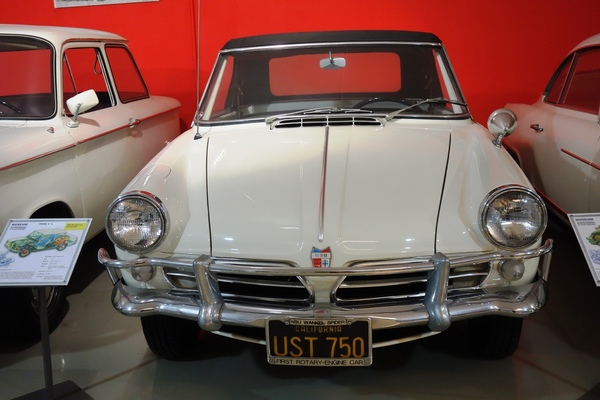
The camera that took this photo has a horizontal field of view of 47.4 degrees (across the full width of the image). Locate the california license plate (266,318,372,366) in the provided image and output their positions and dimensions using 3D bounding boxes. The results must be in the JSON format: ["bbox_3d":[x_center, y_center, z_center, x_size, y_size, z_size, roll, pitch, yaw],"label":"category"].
[{"bbox_3d":[0.058,0.427,2.054,0.314,0.158,0.025,-1,12,5],"label":"california license plate"}]

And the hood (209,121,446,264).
[{"bbox_3d":[0.098,-0.072,2.566,1.090,0.340,1.100,-1,12,5],"label":"hood"}]

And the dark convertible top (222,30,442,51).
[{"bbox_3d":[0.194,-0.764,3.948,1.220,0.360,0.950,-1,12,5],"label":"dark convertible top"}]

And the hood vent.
[{"bbox_3d":[0.126,-0.357,3.117,0.520,0.060,0.130,-1,12,5],"label":"hood vent"}]

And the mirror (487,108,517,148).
[{"bbox_3d":[0.835,-0.303,2.850,0.125,0.165,0.090,-2,12,-1],"label":"mirror"}]

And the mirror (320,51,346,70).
[{"bbox_3d":[0.170,-0.723,3.589,0.145,0.100,0.055,1,12,13],"label":"mirror"}]

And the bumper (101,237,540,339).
[{"bbox_3d":[0.063,0.259,2.147,1.490,0.260,0.340,-1,12,5],"label":"bumper"}]

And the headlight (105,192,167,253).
[{"bbox_3d":[-0.533,0.069,2.269,0.212,0.208,0.110,-1,12,5],"label":"headlight"}]

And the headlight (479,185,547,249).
[{"bbox_3d":[0.674,0.049,2.174,0.212,0.208,0.110,-1,12,5],"label":"headlight"}]

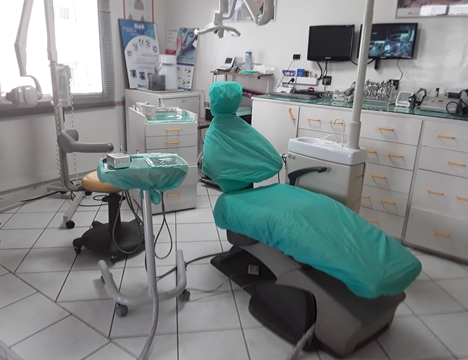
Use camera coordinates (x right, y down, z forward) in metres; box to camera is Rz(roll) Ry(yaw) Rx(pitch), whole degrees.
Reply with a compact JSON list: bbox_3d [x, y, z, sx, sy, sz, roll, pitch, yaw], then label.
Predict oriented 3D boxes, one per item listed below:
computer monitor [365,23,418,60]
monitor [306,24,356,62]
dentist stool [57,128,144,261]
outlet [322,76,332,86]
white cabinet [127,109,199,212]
[{"bbox_3d":[1.294,-1.161,3.152,0.458,0.274,0.050,16,22,36],"label":"computer monitor"},{"bbox_3d":[0.897,-1.252,3.448,0.433,0.306,0.060,16,22,36],"label":"monitor"},{"bbox_3d":[-0.883,0.085,2.635,0.645,0.806,0.600,-1,18,-10],"label":"dentist stool"},{"bbox_3d":[0.902,-0.950,3.594,0.090,0.081,0.030,16,22,36],"label":"outlet"},{"bbox_3d":[-0.664,-0.207,3.488,0.448,0.864,0.587,-7,20,-28],"label":"white cabinet"}]

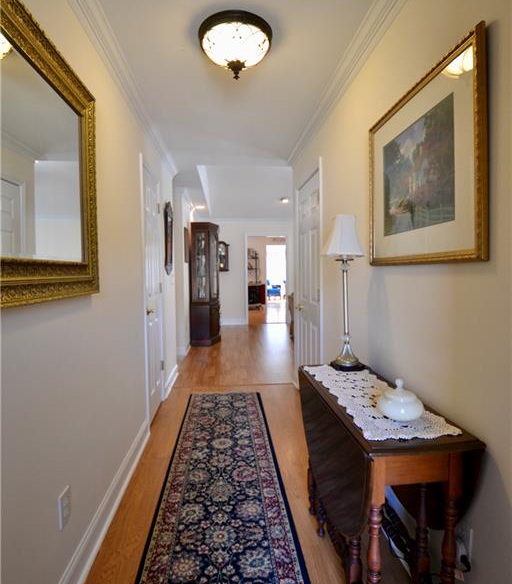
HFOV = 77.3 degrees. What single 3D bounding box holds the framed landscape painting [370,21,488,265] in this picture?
[{"bbox_3d":[0.581,-0.423,1.188,0.030,0.645,0.650,-1,3,-6],"label":"framed landscape painting"}]

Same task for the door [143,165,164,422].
[{"bbox_3d":[-0.892,0.035,2.717,0.040,2.030,0.620,-1,3,-6],"label":"door"}]

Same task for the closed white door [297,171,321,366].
[{"bbox_3d":[0.499,0.006,2.962,0.040,2.030,0.750,-1,3,-6],"label":"closed white door"}]

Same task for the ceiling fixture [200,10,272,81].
[{"bbox_3d":[-0.098,-1.201,1.612,0.370,0.250,0.370,-1,3,-6],"label":"ceiling fixture"}]

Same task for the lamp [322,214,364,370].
[{"bbox_3d":[0.459,0.003,1.639,0.205,0.765,0.205,-1,3,-6],"label":"lamp"}]

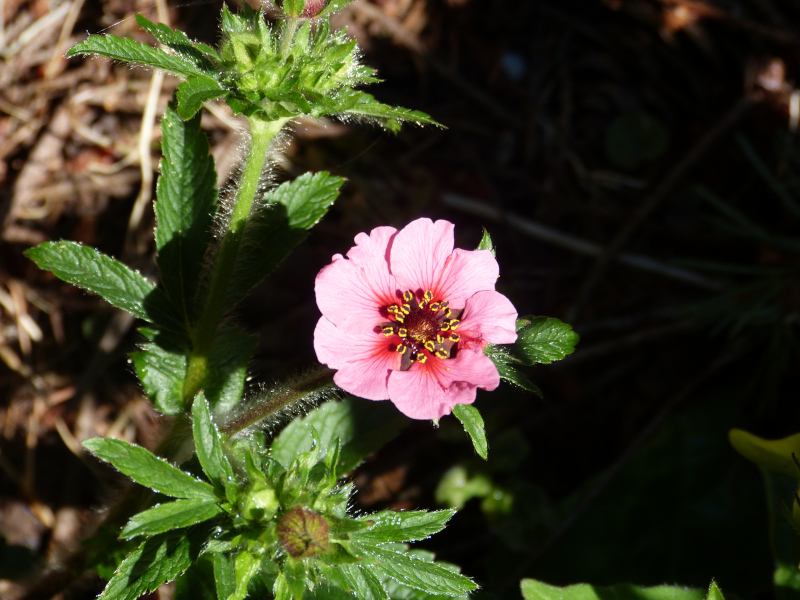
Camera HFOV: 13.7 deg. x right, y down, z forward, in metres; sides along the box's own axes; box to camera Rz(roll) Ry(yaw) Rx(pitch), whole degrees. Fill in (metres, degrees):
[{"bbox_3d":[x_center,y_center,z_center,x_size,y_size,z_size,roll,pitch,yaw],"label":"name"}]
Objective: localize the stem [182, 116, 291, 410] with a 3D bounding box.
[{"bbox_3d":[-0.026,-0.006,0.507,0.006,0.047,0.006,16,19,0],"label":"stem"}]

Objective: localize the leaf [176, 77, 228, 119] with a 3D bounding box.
[{"bbox_3d":[-0.029,-0.030,0.498,0.008,0.004,0.005,-34,66,-22],"label":"leaf"}]

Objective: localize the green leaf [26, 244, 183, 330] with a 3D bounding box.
[{"bbox_3d":[-0.045,-0.003,0.505,0.025,0.004,0.007,23,52,-9],"label":"green leaf"}]

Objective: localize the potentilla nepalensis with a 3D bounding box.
[{"bbox_3d":[0.002,0.003,0.492,0.029,0.010,0.029,0,81,5],"label":"potentilla nepalensis"}]

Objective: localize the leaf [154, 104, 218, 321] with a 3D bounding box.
[{"bbox_3d":[-0.033,-0.014,0.514,0.009,0.004,0.036,-4,69,-2],"label":"leaf"}]

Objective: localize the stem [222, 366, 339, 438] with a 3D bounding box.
[{"bbox_3d":[-0.018,0.016,0.504,0.020,0.003,0.003,-28,0,17],"label":"stem"}]

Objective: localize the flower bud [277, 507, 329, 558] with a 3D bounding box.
[{"bbox_3d":[-0.014,0.034,0.488,0.008,0.008,0.008,0,76,-2],"label":"flower bud"}]

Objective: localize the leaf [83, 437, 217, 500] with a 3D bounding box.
[{"bbox_3d":[-0.037,0.025,0.490,0.020,0.003,0.006,21,53,0],"label":"leaf"}]

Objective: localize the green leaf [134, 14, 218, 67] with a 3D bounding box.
[{"bbox_3d":[-0.034,-0.039,0.506,0.016,0.003,0.005,30,45,30],"label":"green leaf"}]

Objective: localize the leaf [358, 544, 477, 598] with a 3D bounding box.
[{"bbox_3d":[0.003,0.040,0.494,0.019,0.003,0.006,17,72,-12],"label":"leaf"}]

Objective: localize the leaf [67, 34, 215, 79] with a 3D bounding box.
[{"bbox_3d":[-0.039,-0.036,0.499,0.022,0.004,0.006,10,36,-5],"label":"leaf"}]

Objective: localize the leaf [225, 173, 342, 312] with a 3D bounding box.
[{"bbox_3d":[-0.019,-0.010,0.515,0.009,0.004,0.025,31,69,27],"label":"leaf"}]

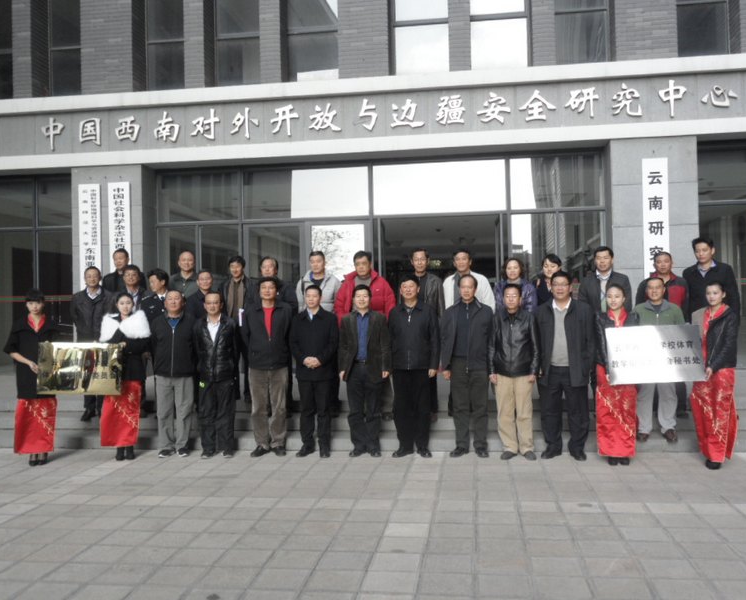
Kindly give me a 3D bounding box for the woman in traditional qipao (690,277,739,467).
[{"bbox_3d":[3.003,0.649,6.503,0.420,1.624,0.310,-2,-1,40],"label":"woman in traditional qipao"}]

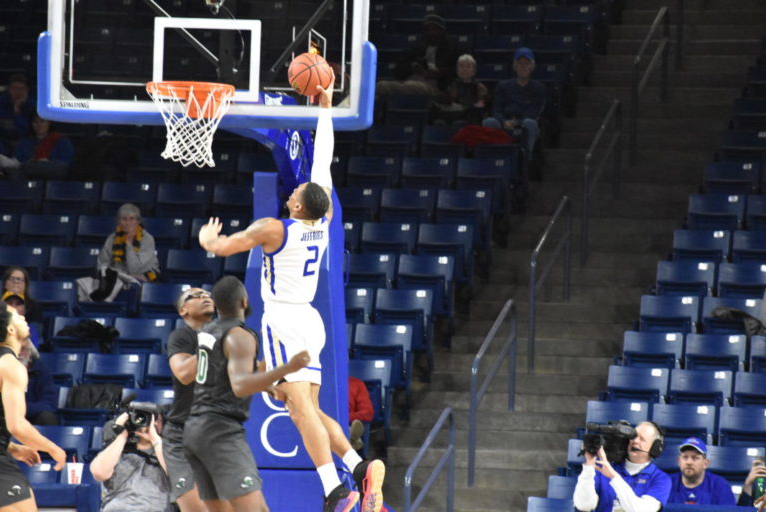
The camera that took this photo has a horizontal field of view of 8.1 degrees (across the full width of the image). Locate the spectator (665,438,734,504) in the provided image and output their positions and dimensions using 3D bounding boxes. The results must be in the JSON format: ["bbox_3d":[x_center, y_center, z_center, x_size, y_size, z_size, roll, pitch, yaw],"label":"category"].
[{"bbox_3d":[1.970,1.746,33.819,0.550,1.240,0.680,1,-3,10],"label":"spectator"}]

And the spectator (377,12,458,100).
[{"bbox_3d":[0.302,-1.648,50.630,0.700,1.270,0.800,1,-3,13],"label":"spectator"}]

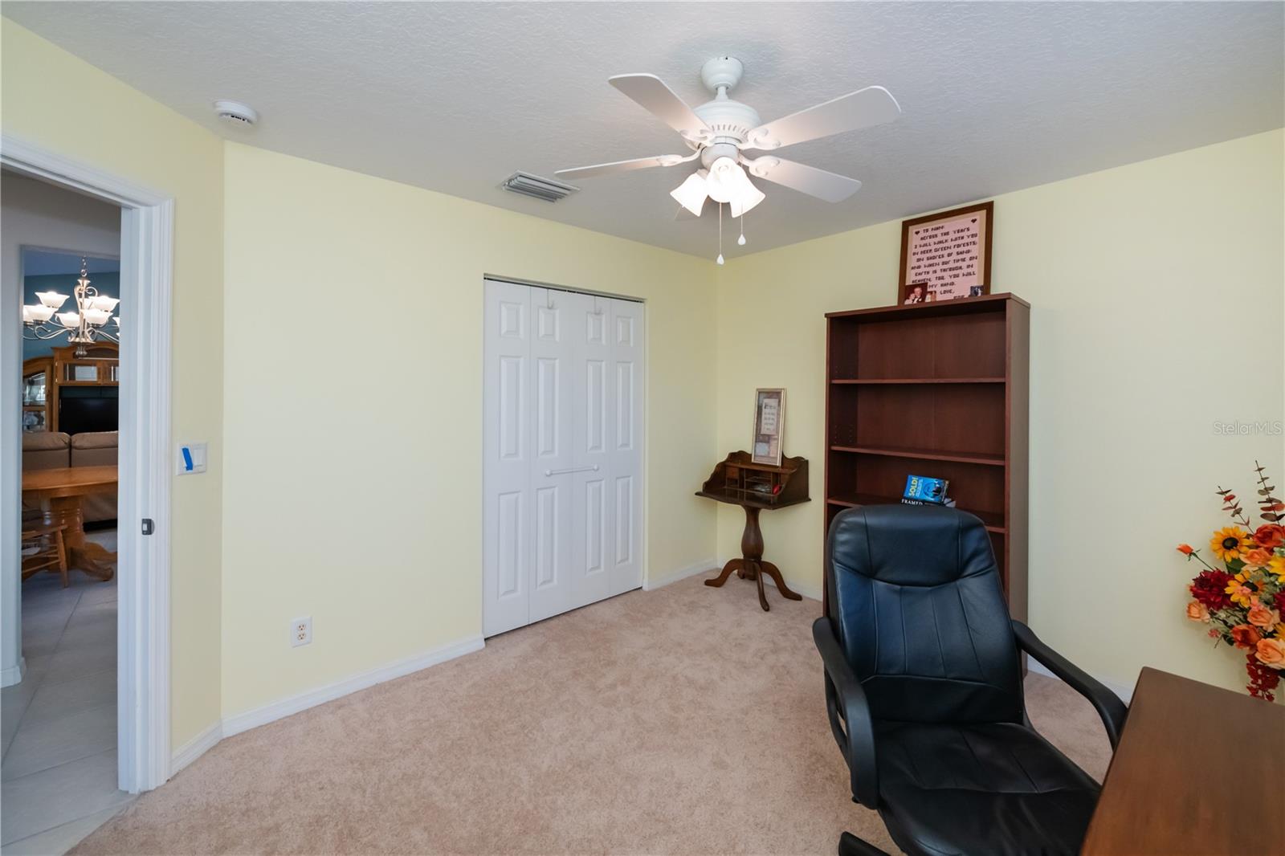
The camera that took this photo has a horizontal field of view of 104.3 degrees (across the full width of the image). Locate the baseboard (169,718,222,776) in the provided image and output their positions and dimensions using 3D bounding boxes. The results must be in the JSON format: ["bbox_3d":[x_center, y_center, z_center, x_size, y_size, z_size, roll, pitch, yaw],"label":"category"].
[{"bbox_3d":[-1.800,1.287,2.015,0.016,0.083,0.205,0,3,5],"label":"baseboard"}]

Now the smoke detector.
[{"bbox_3d":[-1.462,-1.124,1.799,0.128,0.040,0.128,-2,3,-40],"label":"smoke detector"}]

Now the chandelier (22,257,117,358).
[{"bbox_3d":[-4.412,-0.949,3.938,0.750,0.780,0.750,3,4,45],"label":"chandelier"}]

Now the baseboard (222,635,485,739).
[{"bbox_3d":[-1.335,1.240,2.479,1.130,0.083,0.016,-2,3,-41],"label":"baseboard"}]

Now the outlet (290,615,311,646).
[{"bbox_3d":[-1.556,0.930,2.280,0.077,0.120,0.012,-2,3,-41],"label":"outlet"}]

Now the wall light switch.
[{"bbox_3d":[-1.753,0.121,1.945,0.012,0.118,0.117,0,3,5],"label":"wall light switch"}]

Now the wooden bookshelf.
[{"bbox_3d":[1.540,0.290,2.778,0.310,1.870,0.910,-2,3,-41],"label":"wooden bookshelf"}]

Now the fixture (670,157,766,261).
[{"bbox_3d":[0.240,-0.673,1.560,0.310,0.305,0.310,0,3,5],"label":"fixture"}]

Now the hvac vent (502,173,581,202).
[{"bbox_3d":[-0.523,-1.205,2.516,0.350,0.020,0.250,-2,3,-41],"label":"hvac vent"}]

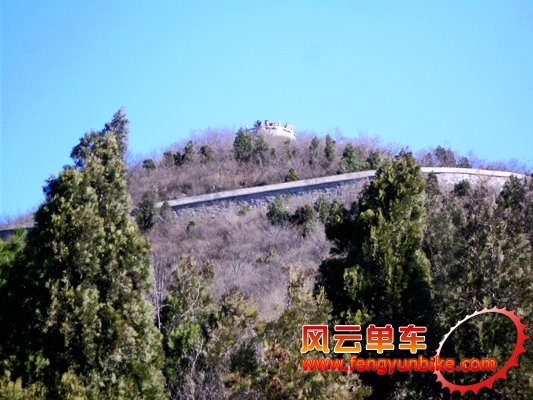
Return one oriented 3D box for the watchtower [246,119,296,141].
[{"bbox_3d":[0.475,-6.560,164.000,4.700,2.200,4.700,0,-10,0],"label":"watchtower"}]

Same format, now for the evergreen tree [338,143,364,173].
[{"bbox_3d":[7.638,-3.774,155.000,2.400,2.800,2.300,0,-10,0],"label":"evergreen tree"}]

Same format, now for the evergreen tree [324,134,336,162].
[{"bbox_3d":[5.899,-4.701,159.000,1.200,2.700,1.200,0,-10,0],"label":"evergreen tree"}]

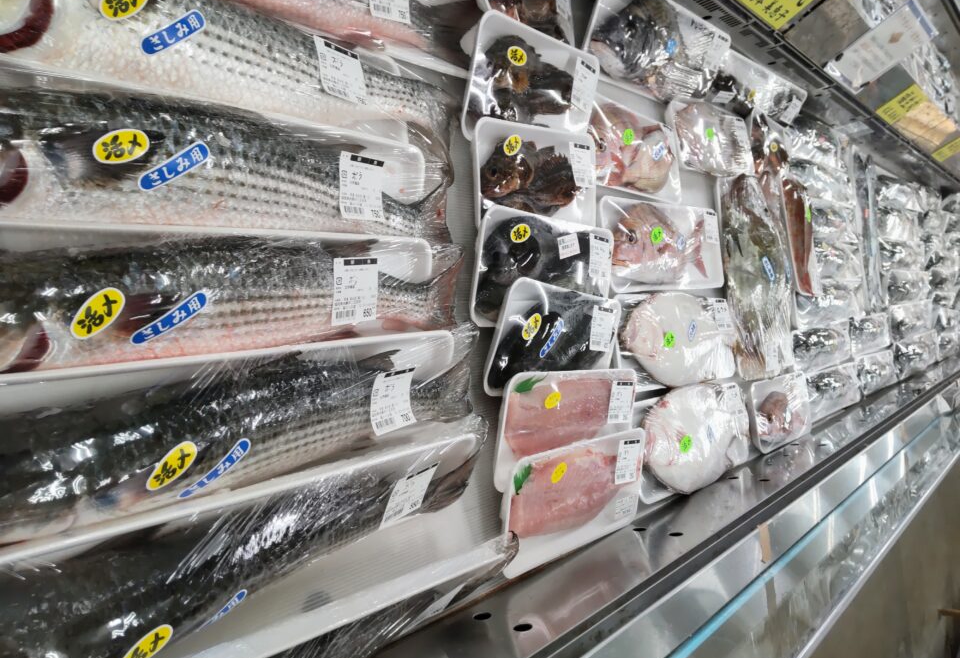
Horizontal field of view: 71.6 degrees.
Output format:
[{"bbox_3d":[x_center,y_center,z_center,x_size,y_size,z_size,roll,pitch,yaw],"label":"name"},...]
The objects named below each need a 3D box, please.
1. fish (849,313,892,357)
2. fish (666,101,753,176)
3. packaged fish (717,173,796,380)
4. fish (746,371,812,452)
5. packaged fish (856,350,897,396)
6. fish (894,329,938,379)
[{"bbox_3d":[1.012,0.011,1.726,0.365,0.042,0.091,-5,92,-47],"label":"fish"},{"bbox_3d":[0.377,-0.303,1.077,0.299,0.045,0.102,-11,91,-47],"label":"fish"},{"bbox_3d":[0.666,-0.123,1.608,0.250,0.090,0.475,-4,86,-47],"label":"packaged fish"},{"bbox_3d":[0.564,0.151,1.251,0.286,0.038,0.126,-3,84,-47],"label":"fish"},{"bbox_3d":[1.449,0.162,2.429,0.400,0.042,0.120,-4,86,-47],"label":"packaged fish"},{"bbox_3d":[1.499,0.072,2.264,0.420,0.044,0.107,-4,89,-47],"label":"fish"}]

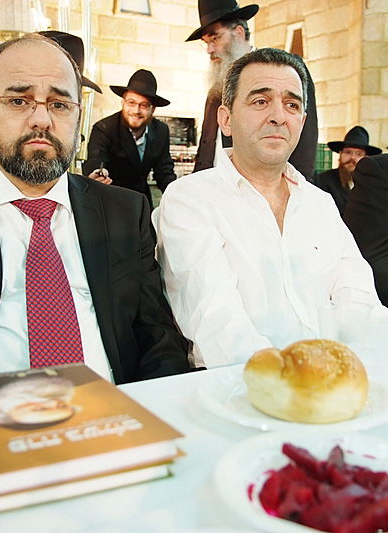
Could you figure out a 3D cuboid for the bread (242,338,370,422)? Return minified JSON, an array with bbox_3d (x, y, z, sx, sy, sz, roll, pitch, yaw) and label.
[{"bbox_3d":[0.134,0.130,0.729,0.147,0.090,0.120,1,7,0],"label":"bread"}]

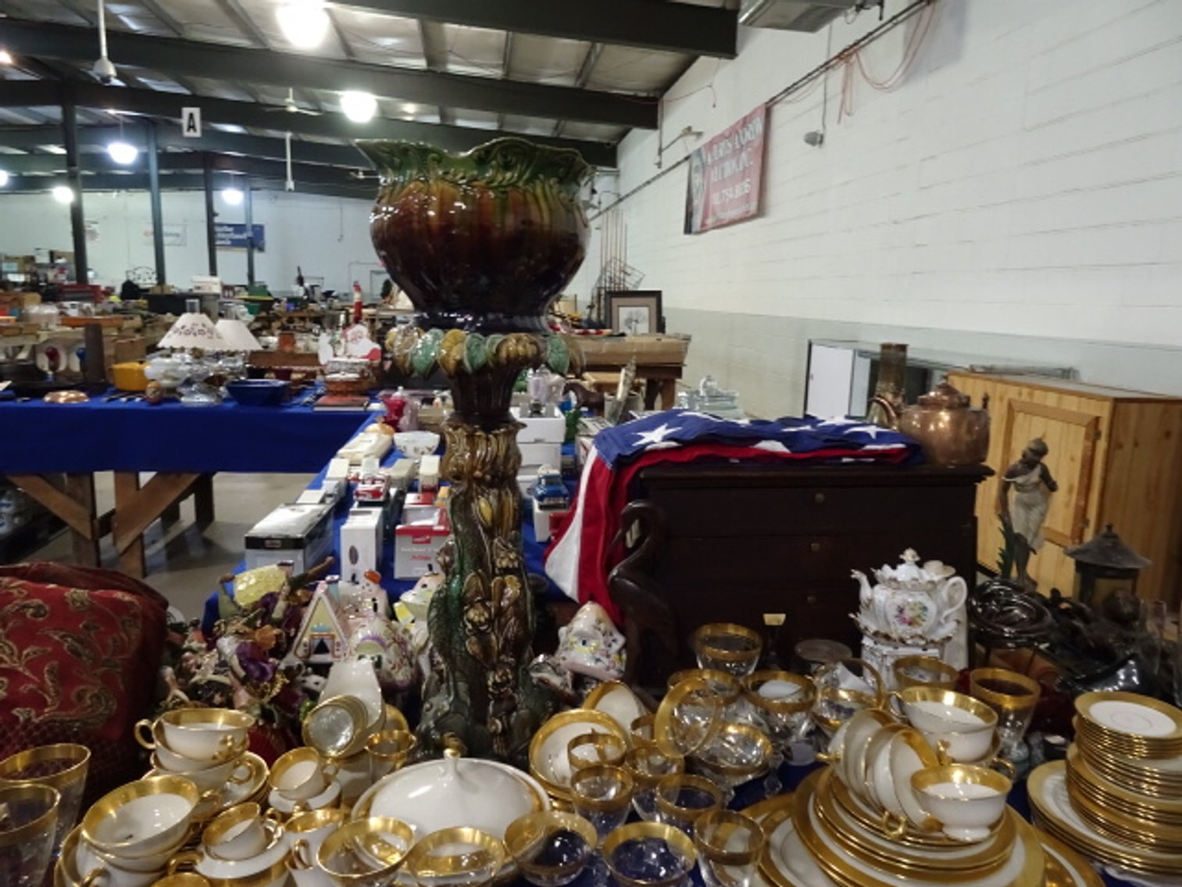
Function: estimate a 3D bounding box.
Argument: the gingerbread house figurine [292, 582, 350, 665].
[{"bbox_3d":[-0.425,0.277,1.301,0.090,0.122,0.085,2,10,3],"label":"gingerbread house figurine"}]

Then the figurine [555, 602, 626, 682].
[{"bbox_3d":[-0.001,0.281,1.158,0.100,0.120,0.090,5,11,20],"label":"figurine"}]

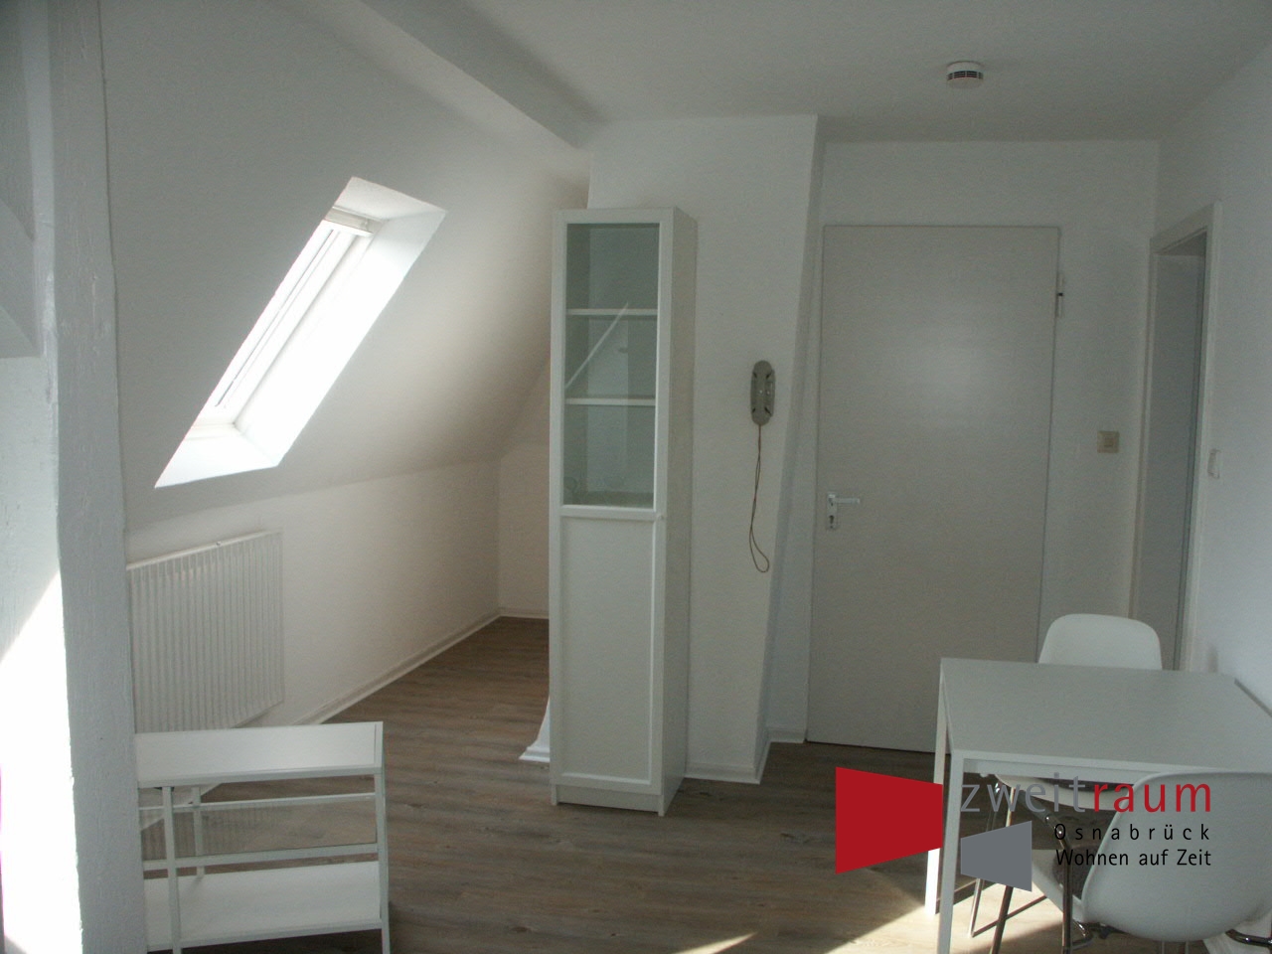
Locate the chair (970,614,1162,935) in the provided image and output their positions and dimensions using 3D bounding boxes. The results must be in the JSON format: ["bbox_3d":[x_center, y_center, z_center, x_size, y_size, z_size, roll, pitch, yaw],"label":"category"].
[{"bbox_3d":[1.230,0.823,2.801,0.515,0.810,0.540,3,6,23],"label":"chair"}]

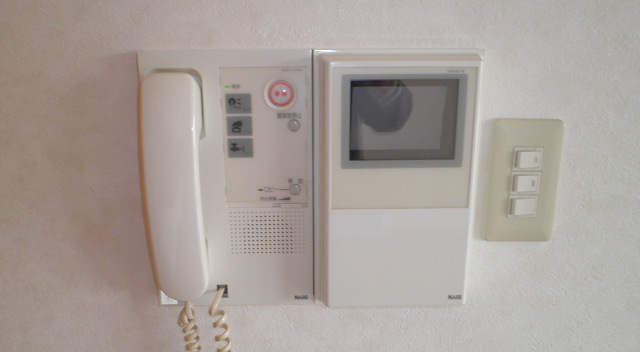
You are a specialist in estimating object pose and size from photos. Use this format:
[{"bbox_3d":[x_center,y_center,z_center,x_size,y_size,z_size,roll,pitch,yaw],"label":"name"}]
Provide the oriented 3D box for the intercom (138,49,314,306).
[{"bbox_3d":[-0.080,0.010,0.432,0.150,0.241,0.058,0,13,-1],"label":"intercom"}]

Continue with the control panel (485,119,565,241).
[{"bbox_3d":[0.197,0.006,0.462,0.070,0.121,0.012,0,13,-1],"label":"control panel"}]

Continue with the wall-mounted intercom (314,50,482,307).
[{"bbox_3d":[0.071,0.010,0.444,0.152,0.245,0.042,0,13,-1],"label":"wall-mounted intercom"}]

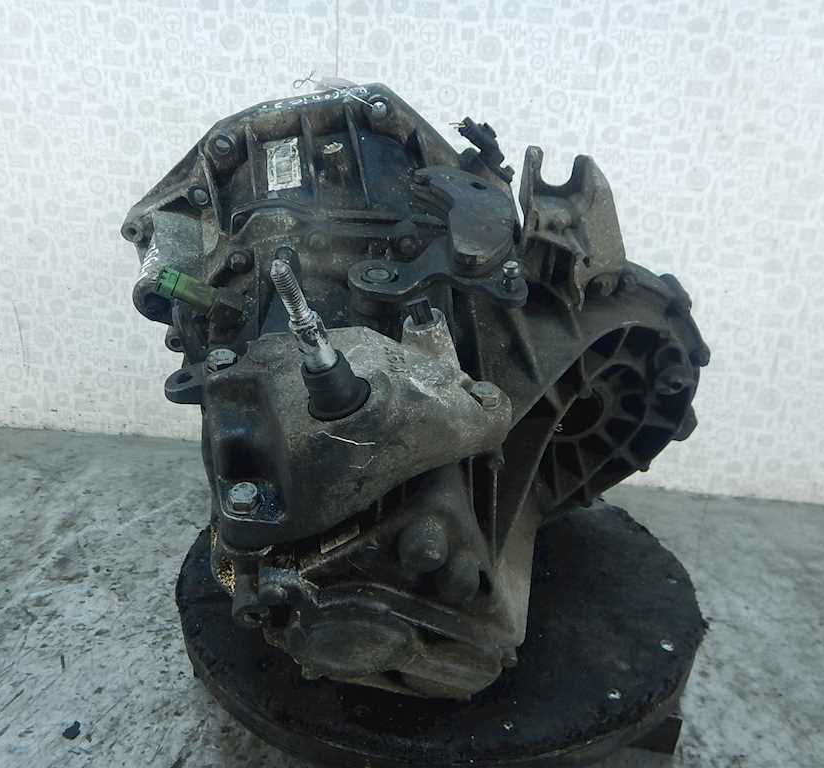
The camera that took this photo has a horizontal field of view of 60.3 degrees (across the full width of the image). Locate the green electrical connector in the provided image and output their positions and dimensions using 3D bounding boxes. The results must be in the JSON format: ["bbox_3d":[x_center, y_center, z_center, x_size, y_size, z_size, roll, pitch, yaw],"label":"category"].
[{"bbox_3d":[-0.180,-0.076,0.567,0.044,0.020,0.020,16,38,-9],"label":"green electrical connector"}]

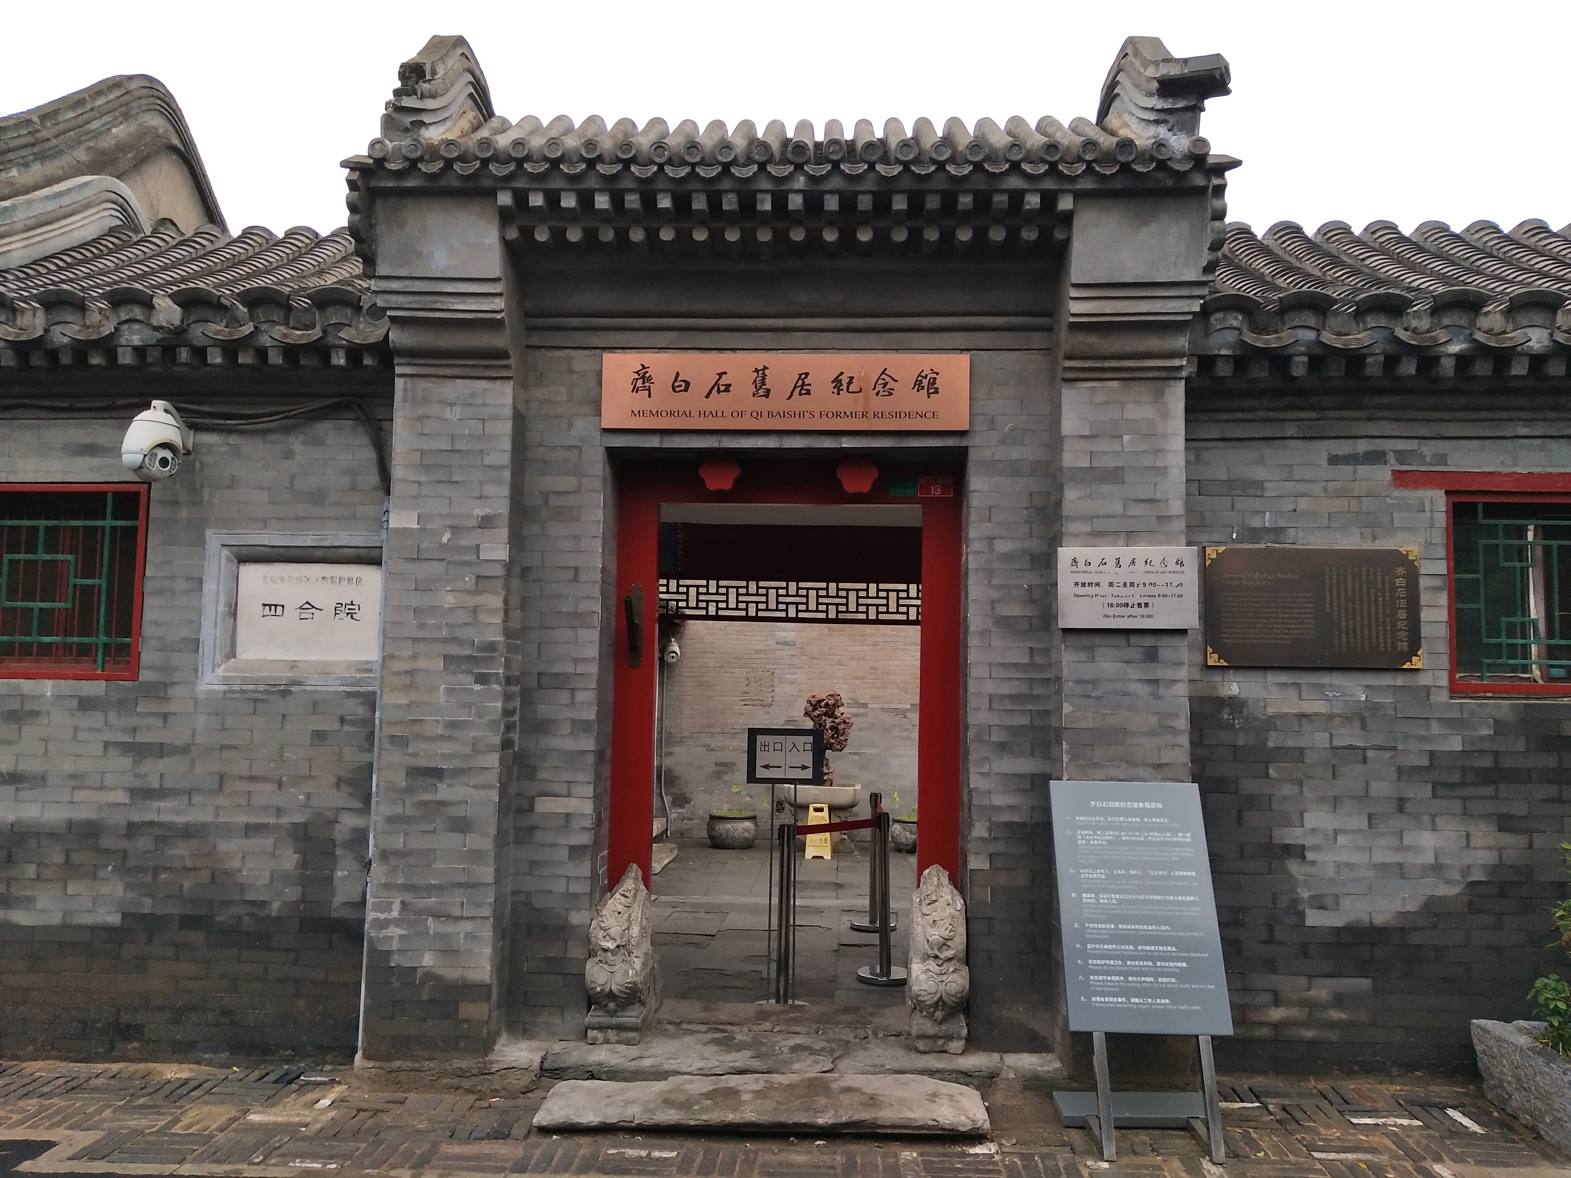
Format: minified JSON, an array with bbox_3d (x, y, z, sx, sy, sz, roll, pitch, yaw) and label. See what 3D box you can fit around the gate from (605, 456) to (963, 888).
[{"bbox_3d":[0.002,0.589,5.190,1.527,2.349,0.152,1,-5,3],"label":"gate"}]

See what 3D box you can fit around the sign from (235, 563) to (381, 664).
[{"bbox_3d":[-2.074,0.102,5.132,0.630,0.413,0.050,1,-5,4],"label":"sign"}]

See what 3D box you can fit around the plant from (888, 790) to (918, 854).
[{"bbox_3d":[1.547,2.710,13.813,0.595,0.642,0.595,1,-5,3],"label":"plant"}]

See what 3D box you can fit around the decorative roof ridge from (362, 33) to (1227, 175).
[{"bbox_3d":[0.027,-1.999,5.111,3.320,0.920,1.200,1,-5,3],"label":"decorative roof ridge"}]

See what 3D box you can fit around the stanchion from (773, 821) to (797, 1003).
[{"bbox_3d":[-0.011,1.699,6.134,0.320,0.930,0.320,1,-5,3],"label":"stanchion"}]

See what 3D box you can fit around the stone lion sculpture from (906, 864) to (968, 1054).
[{"bbox_3d":[0.628,1.522,4.962,0.245,0.725,0.400,1,-5,3],"label":"stone lion sculpture"}]

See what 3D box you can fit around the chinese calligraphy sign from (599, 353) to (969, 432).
[{"bbox_3d":[-0.002,-0.828,5.012,1.560,0.326,0.050,1,-5,3],"label":"chinese calligraphy sign"}]

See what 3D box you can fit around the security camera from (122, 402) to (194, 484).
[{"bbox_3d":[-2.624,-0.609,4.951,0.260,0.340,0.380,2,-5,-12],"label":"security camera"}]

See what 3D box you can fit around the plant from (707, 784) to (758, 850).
[{"bbox_3d":[-0.610,2.647,13.794,0.594,0.694,0.594,1,-5,3],"label":"plant"}]

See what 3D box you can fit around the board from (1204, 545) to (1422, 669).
[{"bbox_3d":[2.150,0.075,4.822,0.857,0.500,0.045,1,-5,3],"label":"board"}]

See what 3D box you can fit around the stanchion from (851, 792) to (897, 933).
[{"bbox_3d":[0.616,1.855,8.118,0.325,0.910,0.325,1,-5,3],"label":"stanchion"}]

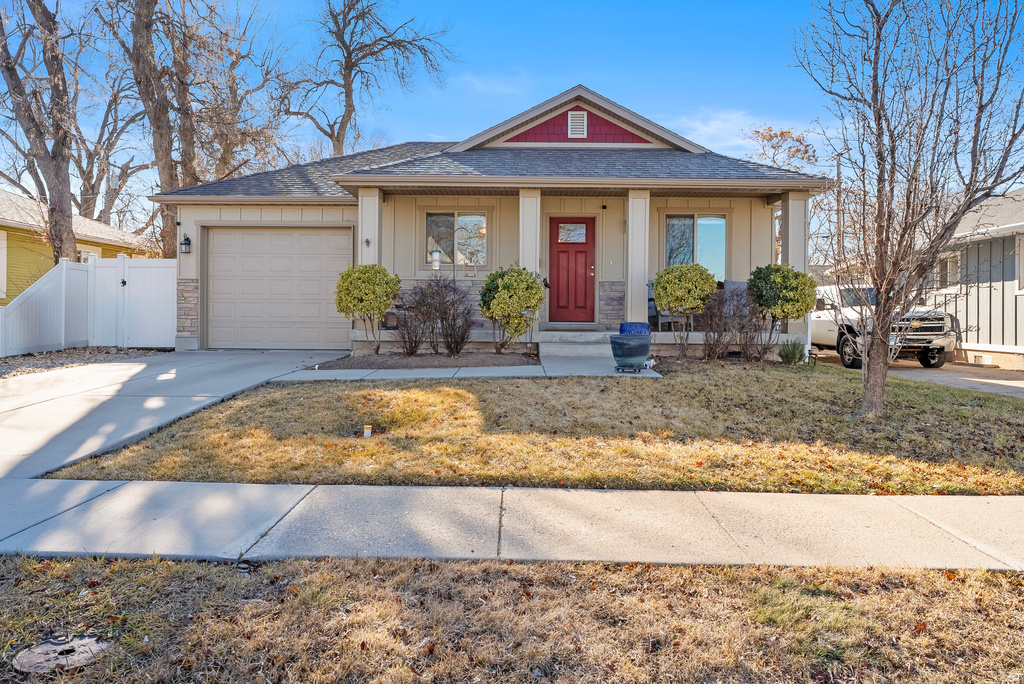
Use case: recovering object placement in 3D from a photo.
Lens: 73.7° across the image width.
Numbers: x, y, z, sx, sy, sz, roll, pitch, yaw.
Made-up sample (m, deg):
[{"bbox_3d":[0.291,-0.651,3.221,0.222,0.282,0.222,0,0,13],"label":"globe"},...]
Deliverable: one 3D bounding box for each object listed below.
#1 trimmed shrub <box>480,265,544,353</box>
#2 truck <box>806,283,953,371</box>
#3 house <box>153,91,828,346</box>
[{"bbox_3d":[0.010,-0.530,11.150,1.020,1.420,1.000,0,3,0],"label":"trimmed shrub"},{"bbox_3d":[8.870,-0.540,18.000,2.050,1.950,6.100,0,3,0],"label":"truck"},{"bbox_3d":[-0.820,-2.450,17.000,12.400,5.100,11.000,0,3,0],"label":"house"}]

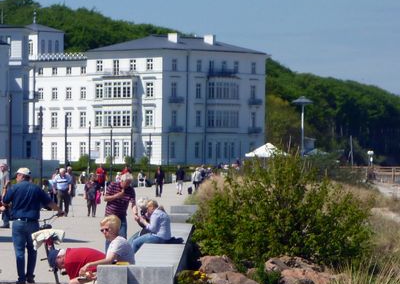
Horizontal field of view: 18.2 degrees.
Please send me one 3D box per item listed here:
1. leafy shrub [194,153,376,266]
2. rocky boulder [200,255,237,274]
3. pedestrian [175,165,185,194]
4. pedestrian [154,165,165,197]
[{"bbox_3d":[1.438,1.218,22.300,3.150,1.970,2.700,0,-1,0],"label":"leafy shrub"},{"bbox_3d":[0.298,1.969,20.100,0.660,0.380,0.550,0,-1,0],"label":"rocky boulder"},{"bbox_3d":[-1.228,2.370,75.500,0.530,1.780,0.380,0,-1,0],"label":"pedestrian"},{"bbox_3d":[-2.335,2.326,72.500,0.550,1.750,0.380,0,-1,0],"label":"pedestrian"}]

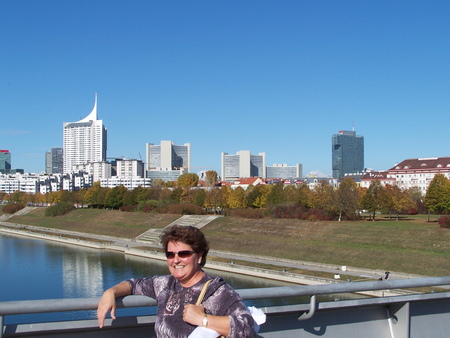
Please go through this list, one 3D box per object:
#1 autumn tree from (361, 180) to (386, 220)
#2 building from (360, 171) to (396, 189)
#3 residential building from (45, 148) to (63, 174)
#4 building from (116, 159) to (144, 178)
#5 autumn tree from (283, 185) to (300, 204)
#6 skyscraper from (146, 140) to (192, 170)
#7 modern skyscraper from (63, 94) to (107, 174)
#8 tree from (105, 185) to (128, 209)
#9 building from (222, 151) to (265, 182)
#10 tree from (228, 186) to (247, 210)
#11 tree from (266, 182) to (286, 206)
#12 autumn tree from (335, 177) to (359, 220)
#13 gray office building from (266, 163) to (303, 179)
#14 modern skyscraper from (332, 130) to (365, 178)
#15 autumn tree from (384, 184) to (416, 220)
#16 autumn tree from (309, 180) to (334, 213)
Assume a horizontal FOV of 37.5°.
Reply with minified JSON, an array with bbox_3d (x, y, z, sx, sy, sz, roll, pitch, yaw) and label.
[{"bbox_3d":[40.522,8.634,180.811,6.700,11.000,6.700,0,-2,0],"label":"autumn tree"},{"bbox_3d":[92.567,11.531,399.839,20.000,20.060,12.000,-1,-2,27],"label":"building"},{"bbox_3d":[-341.370,13.530,1330.000,37.090,109.280,32.000,1,-2,-14],"label":"residential building"},{"bbox_3d":[-97.784,11.275,690.014,23.000,40.250,18.000,-1,-2,17],"label":"building"},{"bbox_3d":[24.062,10.868,239.769,6.800,10.530,6.800,0,-2,0],"label":"autumn tree"},{"bbox_3d":[-108.180,5.740,1270.000,86.160,118.710,70.000,0,-2,-5],"label":"skyscraper"},{"bbox_3d":[-207.157,-35.332,986.765,60.000,153.530,22.000,0,-2,14],"label":"modern skyscraper"},{"bbox_3d":[-49.400,12.712,301.743,10.000,11.050,10.000,0,-2,0],"label":"tree"},{"bbox_3d":[36.670,15.440,1280.000,86.840,102.280,70.000,0,-2,2],"label":"building"},{"bbox_3d":[4.180,10.290,222.000,6.020,8.870,6.000,0,-2,1],"label":"tree"},{"bbox_3d":[15.760,8.880,203.000,6.120,9.490,6.200,0,-2,4],"label":"tree"},{"bbox_3d":[29.550,7.180,160.000,6.270,10.730,6.200,0,-2,10],"label":"autumn tree"},{"bbox_3d":[130.966,23.246,1460.051,80.000,68.530,45.000,0,-2,5],"label":"gray office building"},{"bbox_3d":[273.700,-13.168,1471.292,62.000,142.080,32.000,1,-2,-35],"label":"modern skyscraper"},{"bbox_3d":[42.450,8.080,160.000,7.480,8.680,7.400,-1,-3,15],"label":"autumn tree"},{"bbox_3d":[26.480,8.160,182.000,7.130,10.020,7.200,0,-2,8],"label":"autumn tree"}]

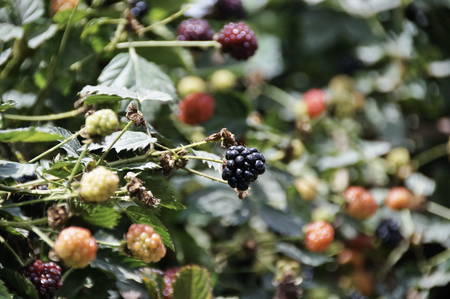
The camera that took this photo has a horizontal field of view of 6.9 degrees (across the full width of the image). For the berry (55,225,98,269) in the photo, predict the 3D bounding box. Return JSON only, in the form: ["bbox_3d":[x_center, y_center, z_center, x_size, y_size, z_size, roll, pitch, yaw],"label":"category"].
[{"bbox_3d":[-0.070,0.046,1.750,0.020,0.020,0.020,0,6,0],"label":"berry"}]

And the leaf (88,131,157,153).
[{"bbox_3d":[-0.049,-0.004,1.800,0.033,0.005,0.019,-4,29,2],"label":"leaf"}]

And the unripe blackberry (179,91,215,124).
[{"bbox_3d":[-0.015,-0.021,1.930,0.018,0.017,0.018,0,6,0],"label":"unripe blackberry"}]

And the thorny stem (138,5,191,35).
[{"bbox_3d":[-0.027,-0.058,1.670,0.026,0.002,0.002,-29,0,0],"label":"thorny stem"}]

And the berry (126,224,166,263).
[{"bbox_3d":[-0.038,0.045,1.800,0.019,0.018,0.018,0,10,0],"label":"berry"}]

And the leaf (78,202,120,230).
[{"bbox_3d":[-0.061,0.031,1.810,0.021,0.005,0.017,22,43,11],"label":"leaf"}]

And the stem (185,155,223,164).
[{"bbox_3d":[-0.009,0.005,1.650,0.018,0.001,0.001,7,0,0],"label":"stem"}]

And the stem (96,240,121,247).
[{"bbox_3d":[-0.054,0.044,1.760,0.013,0.002,0.002,7,0,0],"label":"stem"}]

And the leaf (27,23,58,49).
[{"bbox_3d":[-0.093,-0.058,1.920,0.020,0.004,0.016,-37,25,0],"label":"leaf"}]

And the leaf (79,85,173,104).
[{"bbox_3d":[-0.044,-0.024,1.640,0.041,0.005,0.028,0,10,0],"label":"leaf"}]

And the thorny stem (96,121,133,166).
[{"bbox_3d":[-0.052,-0.003,1.770,0.003,0.028,0.003,38,0,0],"label":"thorny stem"}]

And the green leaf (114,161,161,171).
[{"bbox_3d":[-0.041,0.008,1.760,0.022,0.006,0.017,0,6,0],"label":"green leaf"}]

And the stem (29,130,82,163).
[{"bbox_3d":[-0.074,-0.001,1.640,0.027,0.002,0.002,-31,0,0],"label":"stem"}]

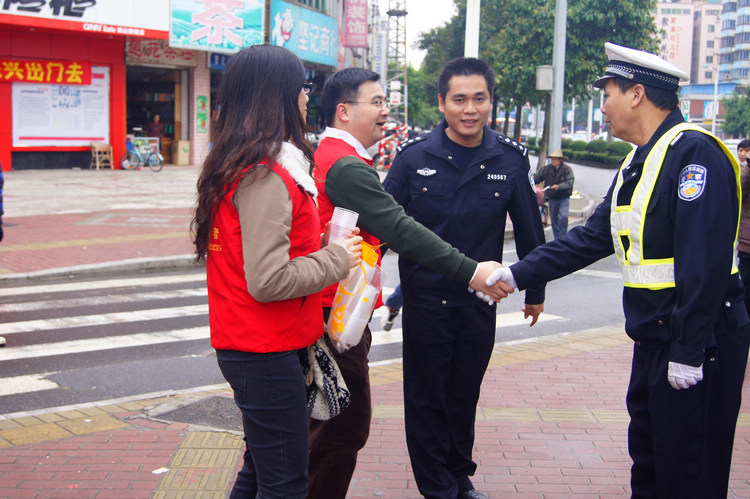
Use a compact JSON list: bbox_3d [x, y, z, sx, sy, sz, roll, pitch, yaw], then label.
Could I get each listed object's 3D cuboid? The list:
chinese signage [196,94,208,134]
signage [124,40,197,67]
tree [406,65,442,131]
[{"bbox_3d":[-5.088,-3.977,27.600,0.380,1.120,0.040,-6,10,-42],"label":"chinese signage"},{"bbox_3d":[-6.039,-5.600,26.500,2.250,0.900,0.150,-6,10,-42],"label":"signage"},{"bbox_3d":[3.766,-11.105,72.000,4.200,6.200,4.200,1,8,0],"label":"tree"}]

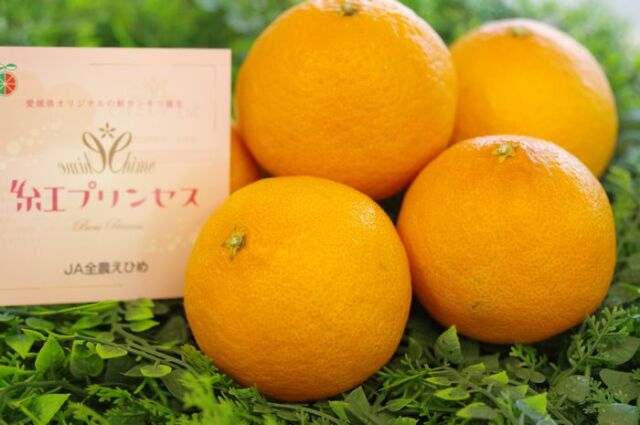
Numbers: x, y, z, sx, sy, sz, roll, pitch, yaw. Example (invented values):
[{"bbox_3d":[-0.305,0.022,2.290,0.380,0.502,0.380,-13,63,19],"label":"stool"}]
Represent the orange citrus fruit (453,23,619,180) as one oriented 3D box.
[{"bbox_3d":[0.083,-0.040,0.555,0.081,0.076,0.081,-5,31,0],"label":"orange citrus fruit"}]

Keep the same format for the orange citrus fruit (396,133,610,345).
[{"bbox_3d":[0.068,0.010,0.486,0.080,0.074,0.080,0,30,0],"label":"orange citrus fruit"}]

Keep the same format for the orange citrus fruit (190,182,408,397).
[{"bbox_3d":[-0.008,0.027,0.469,0.080,0.074,0.080,-51,35,0],"label":"orange citrus fruit"}]

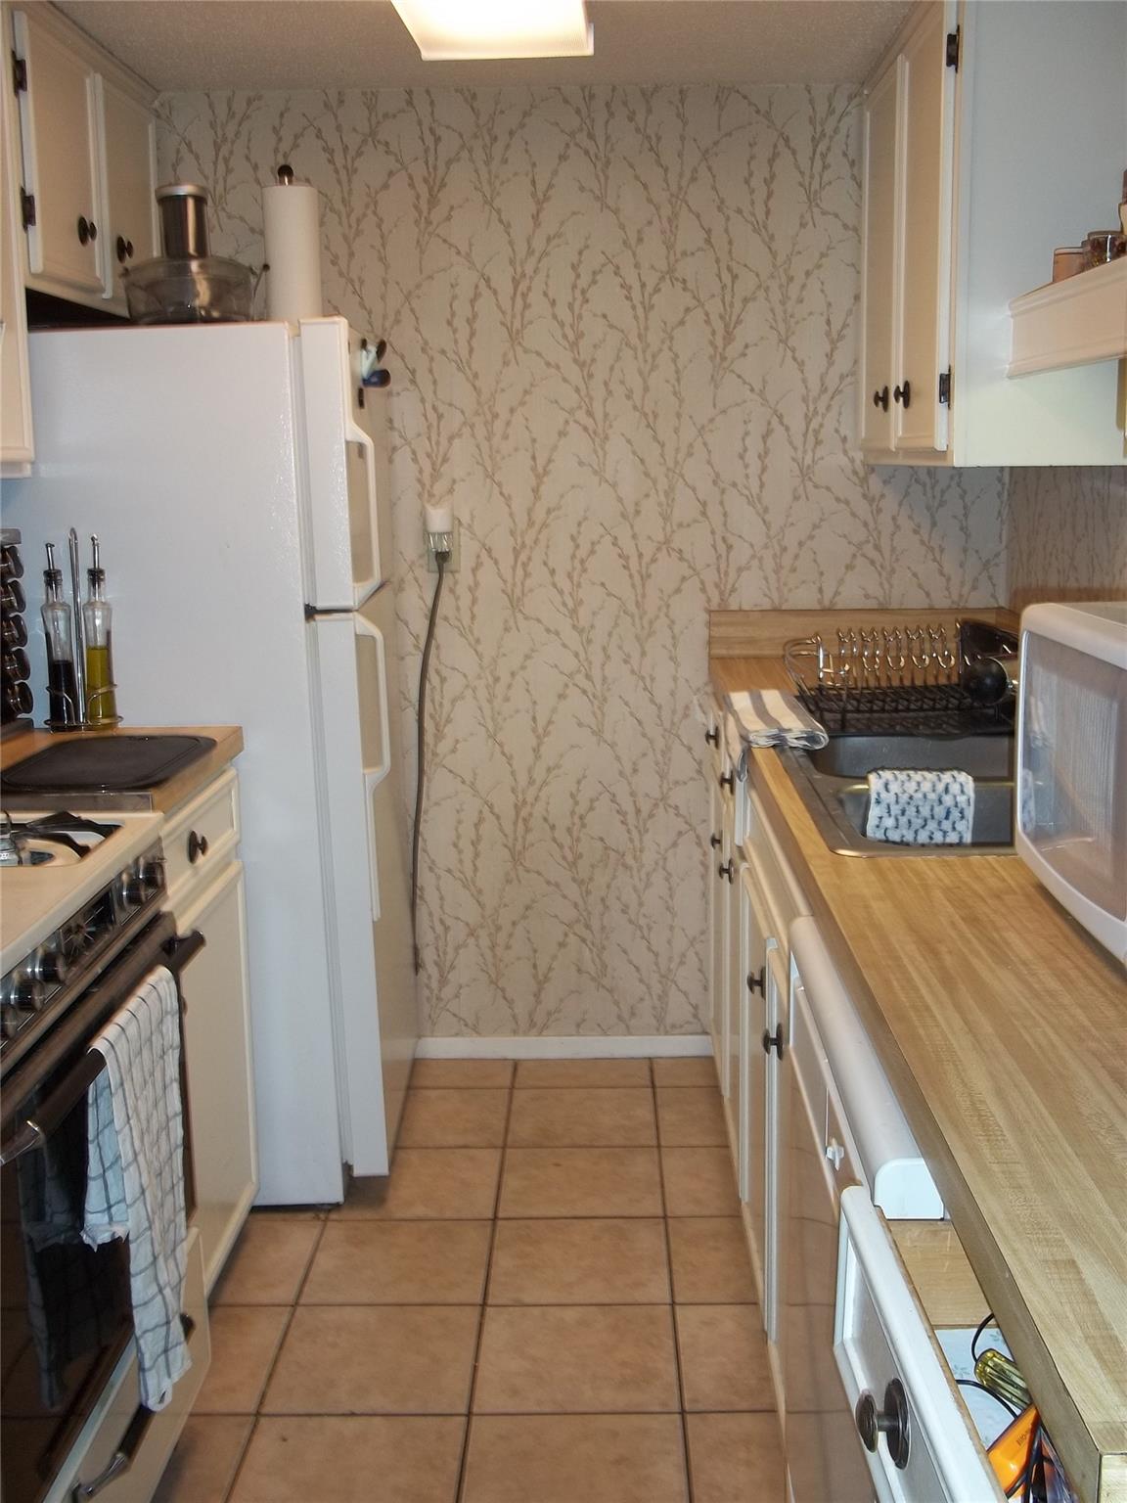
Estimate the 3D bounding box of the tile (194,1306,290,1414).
[{"bbox_3d":[-0.598,0.948,2.432,0.305,0.010,0.300,-1,11,1],"label":"tile"}]

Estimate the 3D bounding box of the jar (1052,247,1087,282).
[{"bbox_3d":[0.735,-0.686,2.256,0.056,0.080,0.056,-1,11,1],"label":"jar"}]

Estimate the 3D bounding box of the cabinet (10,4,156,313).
[{"bbox_3d":[-0.990,-1.038,2.837,0.337,0.473,0.850,-1,11,1],"label":"cabinet"}]

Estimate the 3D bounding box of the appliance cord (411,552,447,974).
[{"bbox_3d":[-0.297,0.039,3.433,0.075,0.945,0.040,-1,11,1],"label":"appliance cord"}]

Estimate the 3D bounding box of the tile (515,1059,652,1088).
[{"bbox_3d":[0.046,0.727,3.508,0.305,0.010,0.167,-1,11,1],"label":"tile"}]

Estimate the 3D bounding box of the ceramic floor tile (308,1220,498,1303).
[{"bbox_3d":[-0.281,0.890,2.722,0.305,0.010,0.299,-1,10,1],"label":"ceramic floor tile"}]

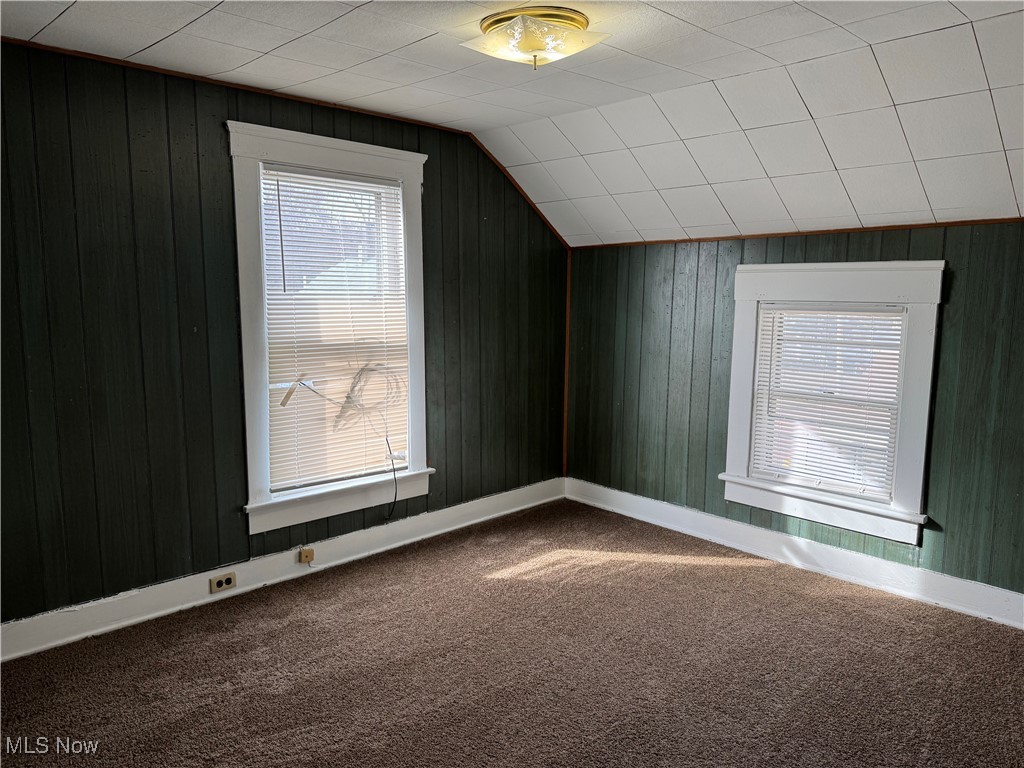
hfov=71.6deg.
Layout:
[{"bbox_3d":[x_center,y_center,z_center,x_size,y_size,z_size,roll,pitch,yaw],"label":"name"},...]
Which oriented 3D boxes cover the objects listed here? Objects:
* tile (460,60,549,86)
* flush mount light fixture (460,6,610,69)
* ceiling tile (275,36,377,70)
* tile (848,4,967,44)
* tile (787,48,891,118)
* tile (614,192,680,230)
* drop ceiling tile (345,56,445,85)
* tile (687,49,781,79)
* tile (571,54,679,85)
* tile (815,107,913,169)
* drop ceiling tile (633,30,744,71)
[{"bbox_3d":[-0.013,-1.217,2.724,0.305,0.020,0.305,-8,12,-43],"label":"tile"},{"bbox_3d":[0.071,-1.071,2.259,0.347,0.130,0.347,-6,10,-34],"label":"flush mount light fixture"},{"bbox_3d":[-0.663,-1.188,2.543,0.305,0.015,0.305,-8,11,-43],"label":"ceiling tile"},{"bbox_3d":[1.234,-1.137,2.228,0.265,0.015,0.305,-8,11,-43],"label":"tile"},{"bbox_3d":[1.229,-1.126,2.660,0.305,0.015,0.309,9,-18,46],"label":"tile"},{"bbox_3d":[0.751,-0.972,3.908,0.305,0.020,0.305,9,-21,46],"label":"tile"},{"bbox_3d":[-0.442,-1.214,2.740,0.303,0.015,0.305,-8,11,-43],"label":"drop ceiling tile"},{"bbox_3d":[0.825,-1.203,2.675,0.244,0.015,0.305,-8,11,-43],"label":"tile"},{"bbox_3d":[0.420,-1.215,2.724,0.305,0.015,0.305,-8,11,-43],"label":"tile"},{"bbox_3d":[1.400,-0.981,2.832,0.305,0.020,0.305,9,-21,46],"label":"tile"},{"bbox_3d":[0.629,-1.183,2.504,0.305,0.015,0.305,-8,11,-43],"label":"drop ceiling tile"}]

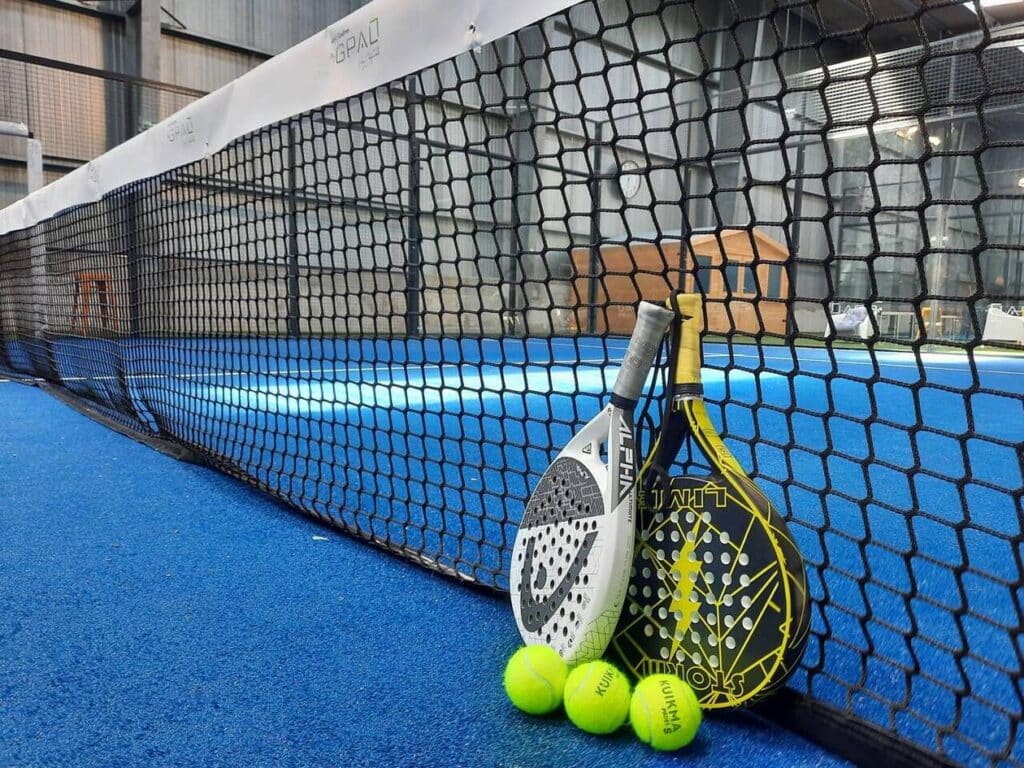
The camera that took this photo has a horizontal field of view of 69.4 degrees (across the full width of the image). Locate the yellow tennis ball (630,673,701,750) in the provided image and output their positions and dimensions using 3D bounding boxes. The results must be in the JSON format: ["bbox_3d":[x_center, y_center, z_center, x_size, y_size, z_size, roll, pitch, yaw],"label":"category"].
[{"bbox_3d":[0.148,0.314,0.710,0.067,0.067,0.067,1,5,0],"label":"yellow tennis ball"}]

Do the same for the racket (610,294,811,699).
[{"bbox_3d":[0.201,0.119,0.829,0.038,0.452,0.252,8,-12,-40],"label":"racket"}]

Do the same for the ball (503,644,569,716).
[{"bbox_3d":[0.025,0.307,0.768,0.067,0.067,0.067,1,5,0],"label":"ball"}]

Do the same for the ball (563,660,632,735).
[{"bbox_3d":[0.085,0.311,0.734,0.067,0.067,0.067,1,5,0],"label":"ball"}]

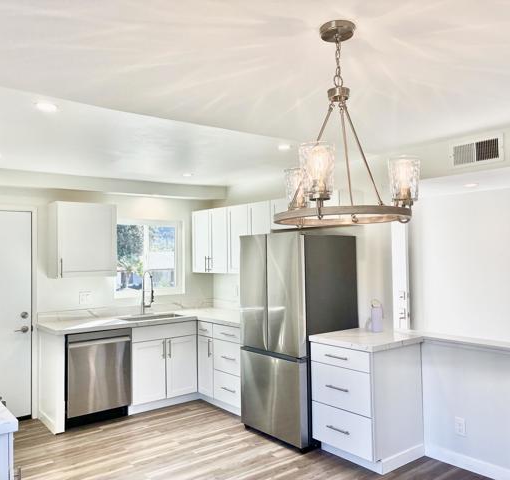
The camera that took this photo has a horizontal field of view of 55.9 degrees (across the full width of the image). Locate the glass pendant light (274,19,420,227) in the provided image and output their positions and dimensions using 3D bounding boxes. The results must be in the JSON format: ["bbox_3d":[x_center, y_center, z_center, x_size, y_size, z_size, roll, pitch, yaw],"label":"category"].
[{"bbox_3d":[0.326,-0.435,1.847,0.565,0.764,0.565,-1,-2,0],"label":"glass pendant light"}]

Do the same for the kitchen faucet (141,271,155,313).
[{"bbox_3d":[-1.193,0.600,5.336,0.081,0.489,0.262,1,-3,-38],"label":"kitchen faucet"}]

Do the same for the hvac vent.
[{"bbox_3d":[1.588,-0.638,3.453,0.030,0.192,0.386,1,-3,-38],"label":"hvac vent"}]

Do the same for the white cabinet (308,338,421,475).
[{"bbox_3d":[0.885,1.250,3.812,0.610,0.873,0.612,1,-3,-38],"label":"white cabinet"}]

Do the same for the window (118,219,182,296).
[{"bbox_3d":[-1.219,0.213,5.613,0.887,0.881,0.091,1,-3,-38],"label":"window"}]

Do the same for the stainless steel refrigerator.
[{"bbox_3d":[0.395,0.840,4.341,0.741,1.749,0.791,1,-3,-38],"label":"stainless steel refrigerator"}]

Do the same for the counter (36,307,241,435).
[{"bbox_3d":[-0.868,1.289,4.831,2.107,0.927,1.522,1,-3,-38],"label":"counter"}]

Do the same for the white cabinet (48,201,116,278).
[{"bbox_3d":[-1.771,0.013,4.943,0.595,0.742,0.328,1,-3,-38],"label":"white cabinet"}]

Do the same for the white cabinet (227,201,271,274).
[{"bbox_3d":[0.056,-0.011,5.140,0.333,0.741,0.761,1,-3,-38],"label":"white cabinet"}]

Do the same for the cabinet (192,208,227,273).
[{"bbox_3d":[-0.410,0.019,5.725,0.333,0.746,0.736,1,-3,-38],"label":"cabinet"}]

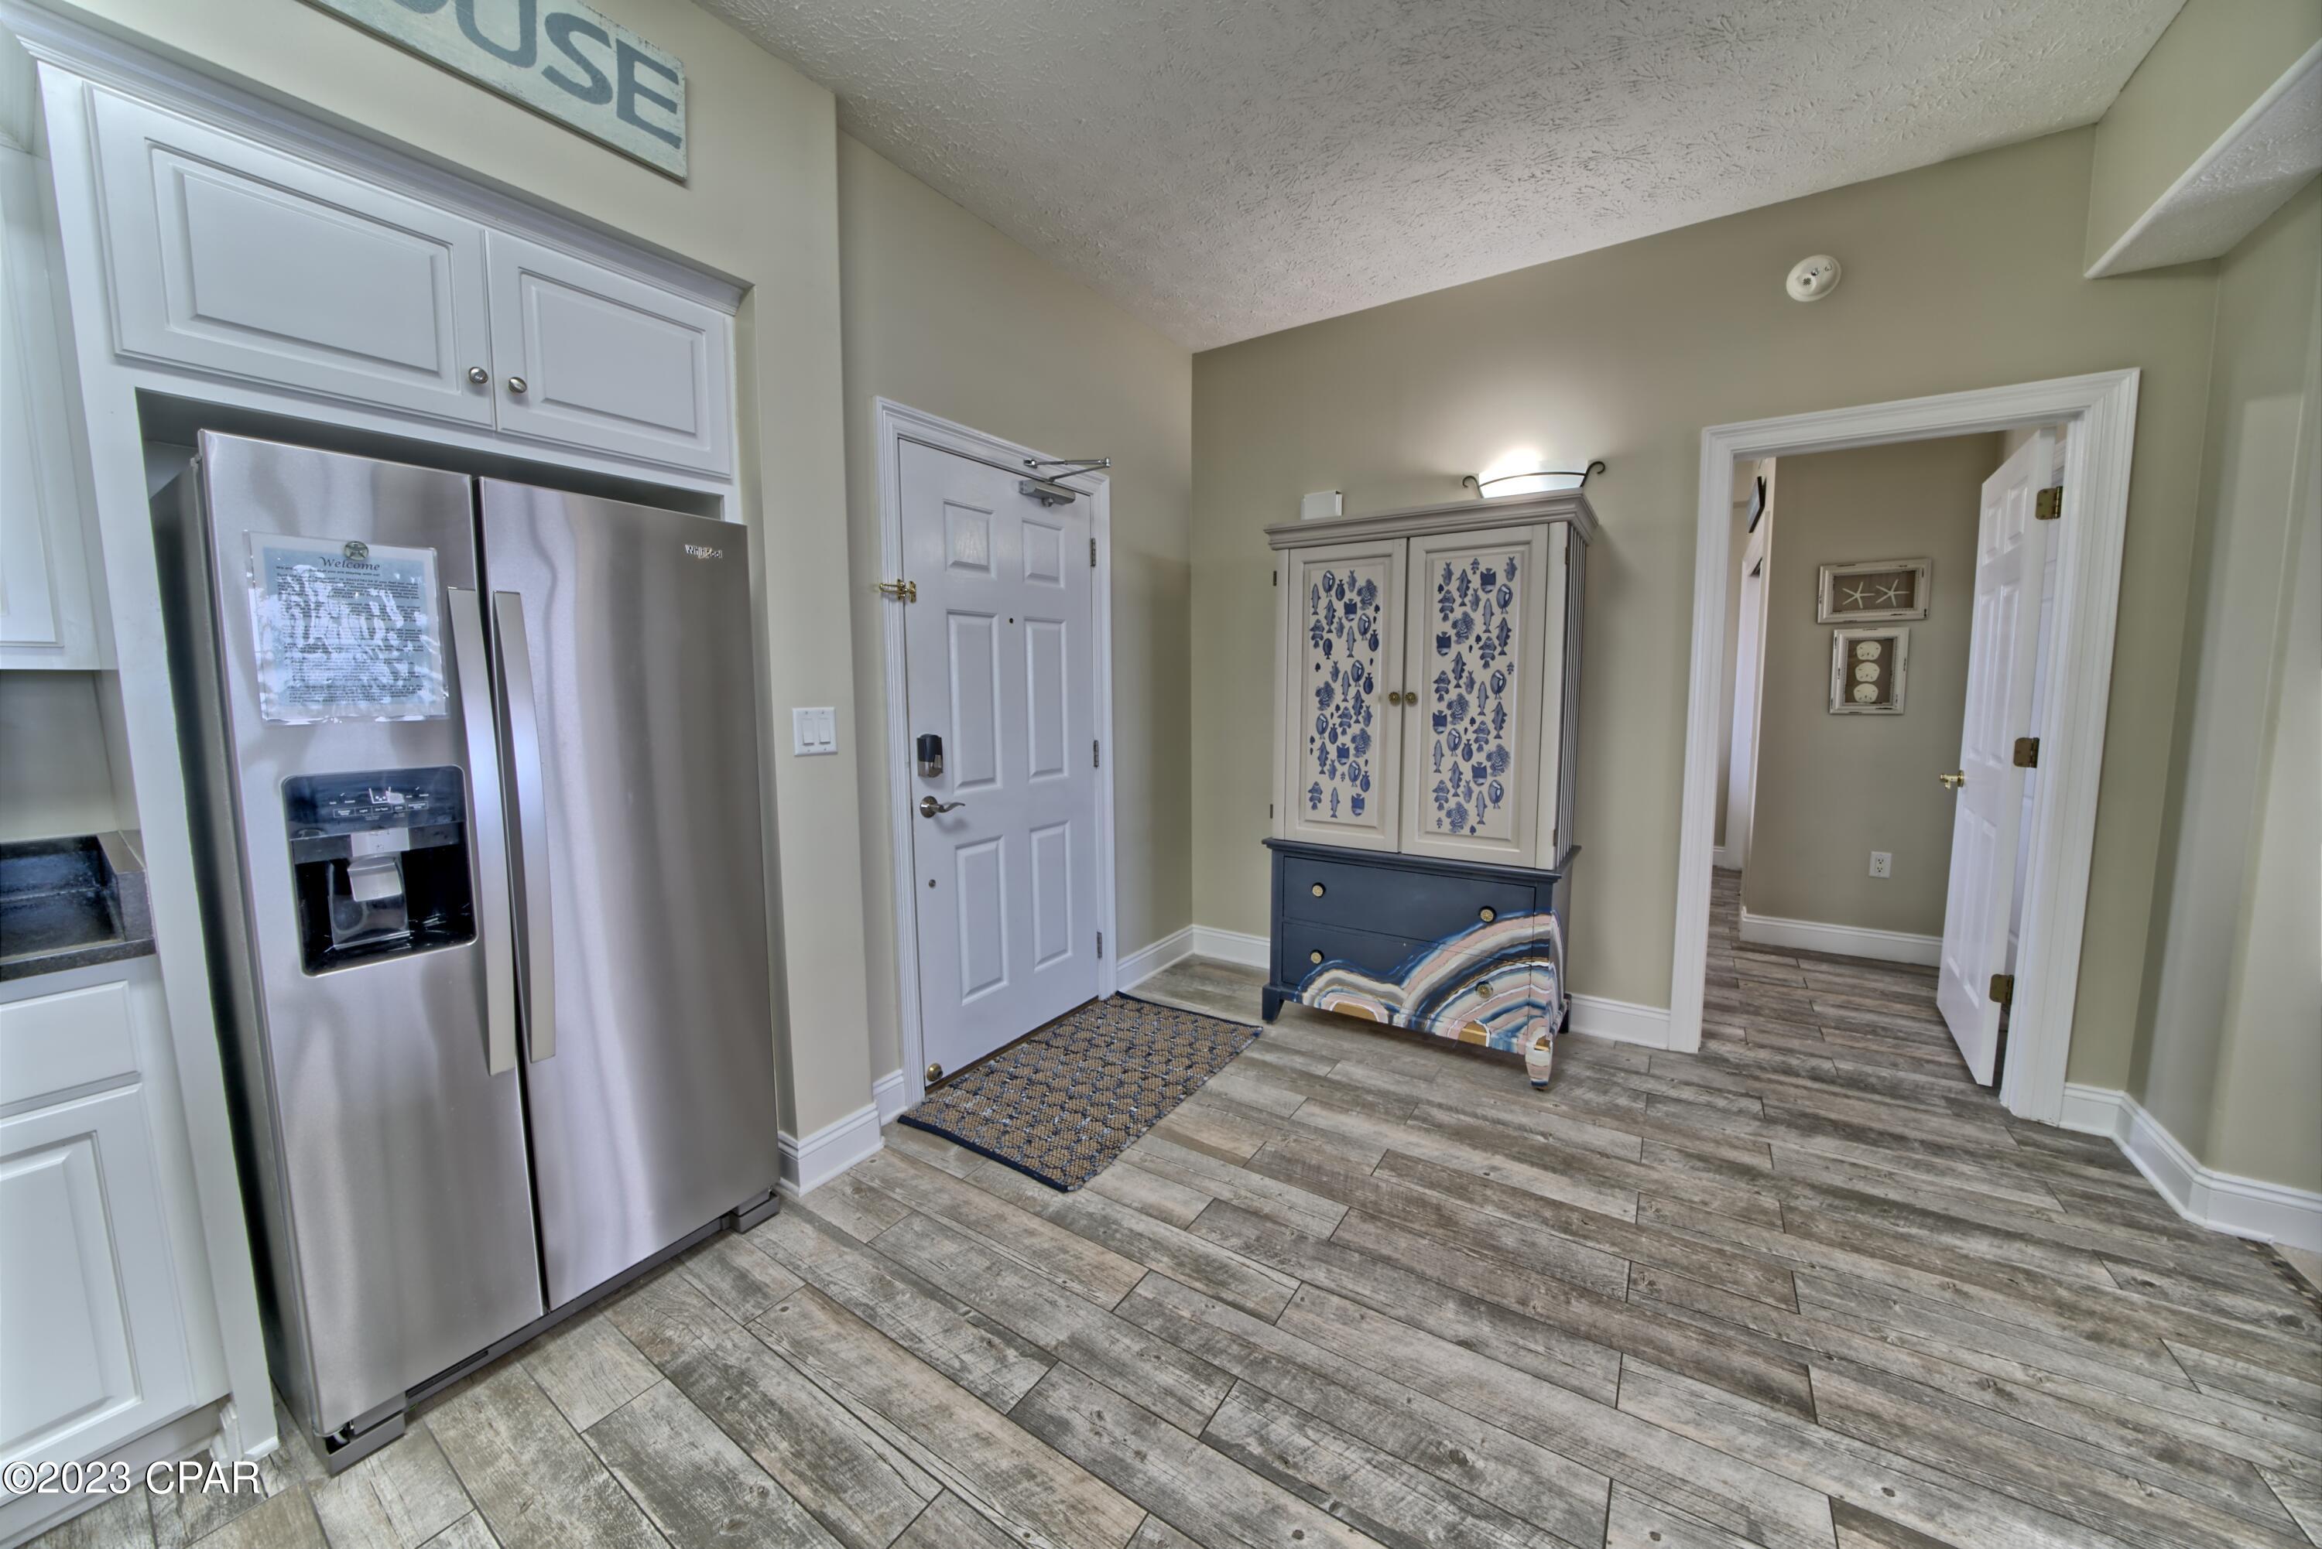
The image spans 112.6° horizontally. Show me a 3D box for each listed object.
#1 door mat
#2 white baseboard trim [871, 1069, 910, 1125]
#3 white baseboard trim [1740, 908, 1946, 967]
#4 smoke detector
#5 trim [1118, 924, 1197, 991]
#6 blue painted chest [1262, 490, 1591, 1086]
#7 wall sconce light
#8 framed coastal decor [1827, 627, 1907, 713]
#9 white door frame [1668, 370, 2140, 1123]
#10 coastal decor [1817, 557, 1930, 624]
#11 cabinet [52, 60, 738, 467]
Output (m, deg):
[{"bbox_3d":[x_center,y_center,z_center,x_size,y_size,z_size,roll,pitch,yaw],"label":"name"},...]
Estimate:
[{"bbox_3d":[-0.213,1.001,2.660,0.660,0.012,1.165,3,7,33],"label":"door mat"},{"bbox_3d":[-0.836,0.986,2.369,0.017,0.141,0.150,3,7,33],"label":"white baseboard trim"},{"bbox_3d":[3.318,0.810,3.773,0.790,0.141,0.017,3,7,33],"label":"white baseboard trim"},{"bbox_3d":[2.017,-1.538,2.390,0.132,0.132,0.045,3,7,33],"label":"smoke detector"},{"bbox_3d":[-0.006,0.856,3.624,0.017,0.141,0.641,3,7,33],"label":"trim"},{"bbox_3d":[0.957,0.044,2.864,1.028,1.858,0.518,3,7,32],"label":"blue painted chest"},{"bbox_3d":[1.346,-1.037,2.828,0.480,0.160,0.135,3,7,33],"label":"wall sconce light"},{"bbox_3d":[3.317,-0.483,3.628,0.264,0.388,0.028,3,7,33],"label":"framed coastal decor"},{"bbox_3d":[2.251,-0.056,2.468,0.957,2.136,0.130,3,7,33],"label":"white door frame"},{"bbox_3d":[3.266,-0.835,3.554,0.382,0.266,0.035,3,7,32],"label":"coastal decor"},{"bbox_3d":[-1.508,-0.851,1.629,0.550,0.410,0.910,3,7,35],"label":"cabinet"}]

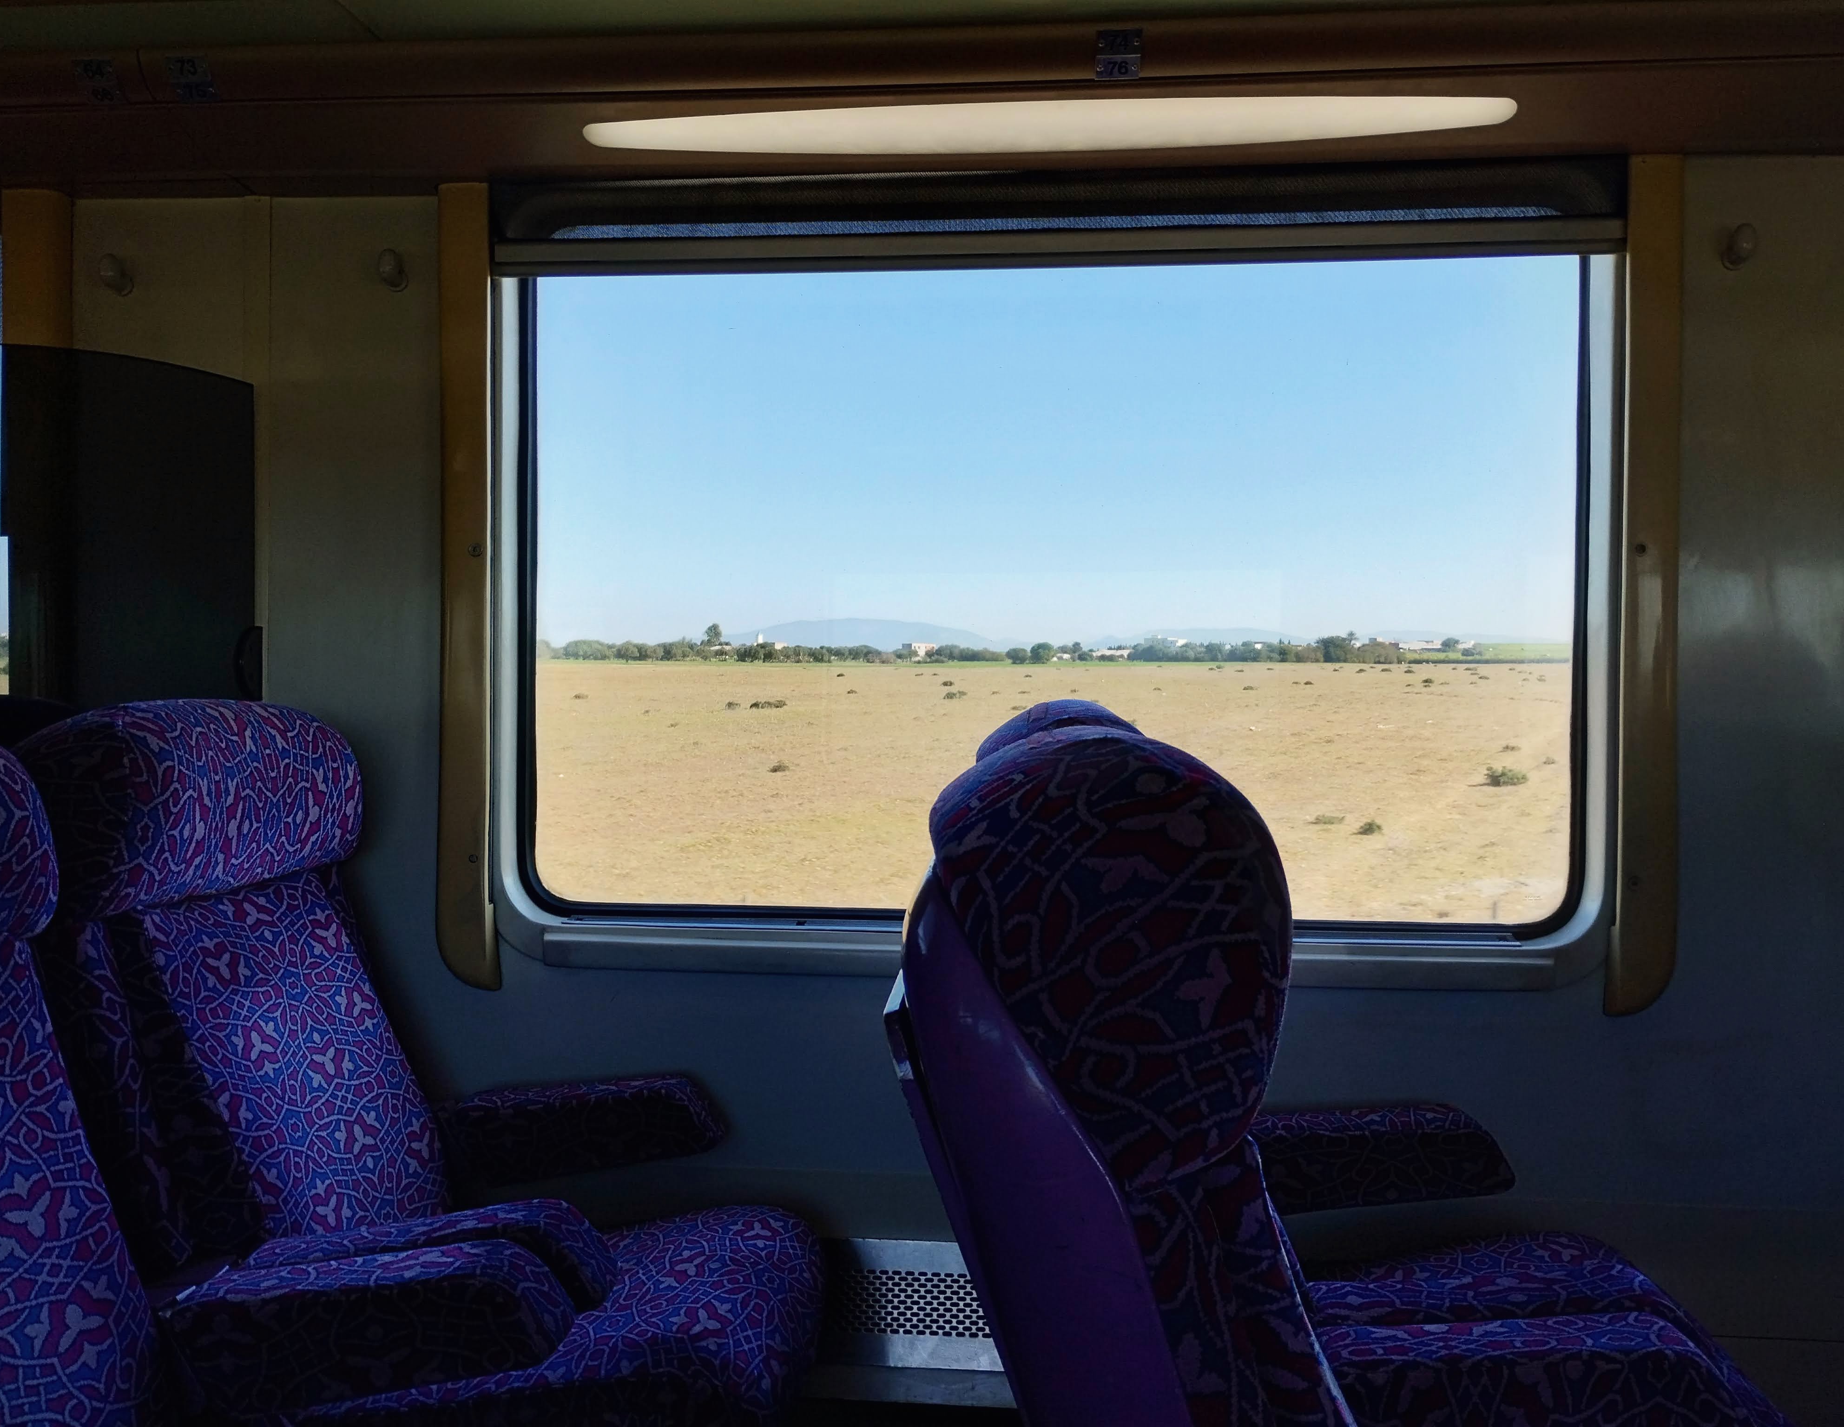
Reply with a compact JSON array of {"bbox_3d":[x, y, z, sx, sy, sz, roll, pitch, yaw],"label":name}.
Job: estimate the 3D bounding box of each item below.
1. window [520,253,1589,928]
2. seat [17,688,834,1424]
[{"bbox_3d":[0.150,-0.153,1.981,1.375,0.864,0.060,0,2,5],"label":"window"},{"bbox_3d":[-0.478,0.511,1.739,0.745,1.055,0.560,0,2,5],"label":"seat"}]

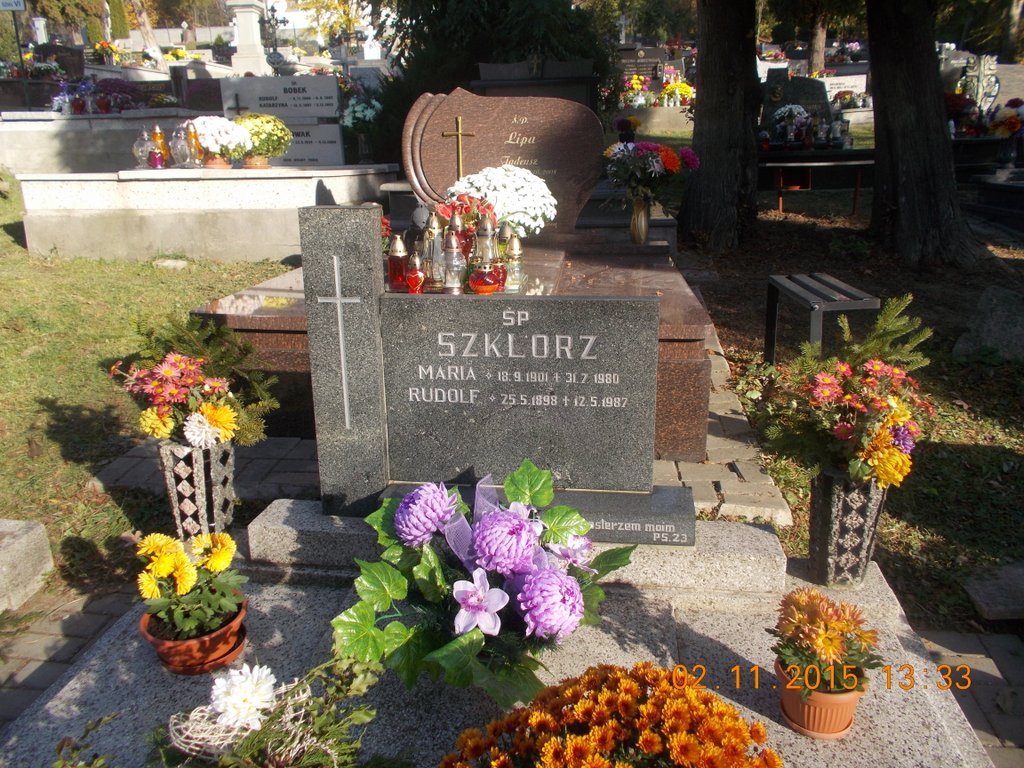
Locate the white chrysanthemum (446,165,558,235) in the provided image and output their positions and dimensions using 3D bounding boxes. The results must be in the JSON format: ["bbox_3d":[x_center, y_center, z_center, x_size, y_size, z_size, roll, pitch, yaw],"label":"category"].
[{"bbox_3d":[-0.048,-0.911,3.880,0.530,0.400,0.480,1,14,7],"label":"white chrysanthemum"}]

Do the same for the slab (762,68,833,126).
[{"bbox_3d":[3.230,-3.218,8.700,0.800,0.740,0.140,1,14,7],"label":"slab"}]

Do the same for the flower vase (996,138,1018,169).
[{"bbox_3d":[4.188,-1.948,6.500,0.150,0.260,0.150,1,14,7],"label":"flower vase"}]

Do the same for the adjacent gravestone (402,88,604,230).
[{"bbox_3d":[-0.047,-1.216,4.240,1.090,0.810,0.150,1,14,7],"label":"adjacent gravestone"}]

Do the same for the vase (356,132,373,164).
[{"bbox_3d":[-1.218,-1.953,6.350,0.130,0.250,0.130,1,14,7],"label":"vase"}]

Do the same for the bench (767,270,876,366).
[{"bbox_3d":[1.362,-0.211,3.459,0.310,0.460,1.030,2,14,10],"label":"bench"}]

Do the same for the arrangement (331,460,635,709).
[{"bbox_3d":[-0.045,0.368,1.510,0.560,0.420,0.430,1,15,9],"label":"arrangement"}]

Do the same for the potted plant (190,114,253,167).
[{"bbox_3d":[-2.191,-1.833,5.800,0.460,0.390,0.450,1,15,7],"label":"potted plant"}]

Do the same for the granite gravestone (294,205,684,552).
[{"bbox_3d":[-0.028,-0.027,1.875,0.953,0.790,0.165,1,15,9],"label":"granite gravestone"}]

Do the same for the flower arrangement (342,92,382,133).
[{"bbox_3d":[-1.234,-2.242,6.350,0.330,0.310,0.300,1,14,7],"label":"flower arrangement"}]

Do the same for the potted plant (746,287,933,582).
[{"bbox_3d":[0.748,0.140,1.810,0.410,0.670,0.350,1,15,9],"label":"potted plant"}]

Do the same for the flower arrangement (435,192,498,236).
[{"bbox_3d":[-0.248,-0.909,4.200,0.340,0.270,0.300,1,15,9],"label":"flower arrangement"}]

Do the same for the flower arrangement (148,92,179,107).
[{"bbox_3d":[-3.852,-3.144,8.500,0.340,0.180,0.300,1,15,9],"label":"flower arrangement"}]

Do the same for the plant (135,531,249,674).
[{"bbox_3d":[-0.657,0.444,1.585,0.215,0.260,0.210,1,15,9],"label":"plant"}]

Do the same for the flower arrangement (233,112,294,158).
[{"bbox_3d":[-1.890,-1.890,5.850,0.440,0.330,0.420,1,14,7],"label":"flower arrangement"}]

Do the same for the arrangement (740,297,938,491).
[{"bbox_3d":[0.738,0.015,1.750,0.380,0.385,0.310,1,14,7],"label":"arrangement"}]

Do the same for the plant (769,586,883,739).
[{"bbox_3d":[0.556,0.490,1.378,0.190,0.243,0.185,1,15,9],"label":"plant"}]

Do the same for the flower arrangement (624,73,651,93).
[{"bbox_3d":[1.877,-4.508,11.500,0.390,0.300,0.340,1,15,9],"label":"flower arrangement"}]

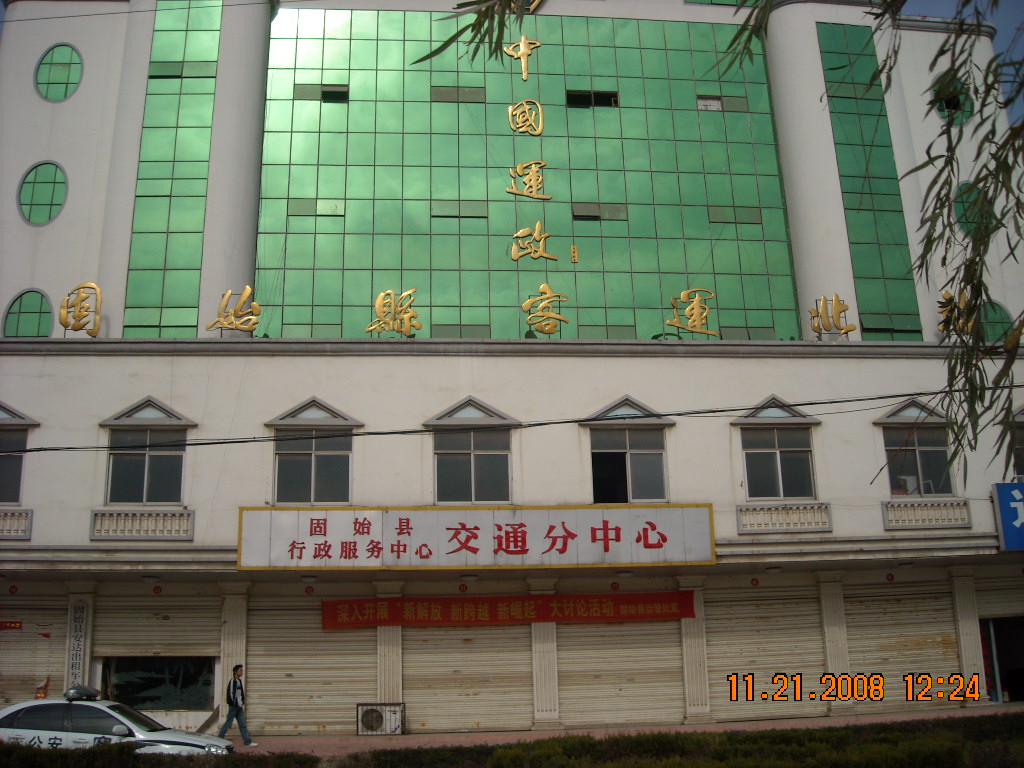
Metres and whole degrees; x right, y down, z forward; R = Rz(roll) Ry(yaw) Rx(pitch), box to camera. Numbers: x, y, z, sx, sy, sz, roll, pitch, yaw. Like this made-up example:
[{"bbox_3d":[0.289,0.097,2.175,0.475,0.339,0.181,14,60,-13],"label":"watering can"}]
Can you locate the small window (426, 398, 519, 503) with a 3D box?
[{"bbox_3d":[-0.873,1.456,23.086,2.106,2.461,0.280,0,-16,-6],"label":"small window"}]

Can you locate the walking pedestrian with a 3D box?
[{"bbox_3d":[-5.469,6.383,20.555,0.760,1.650,0.500,0,-16,-6],"label":"walking pedestrian"}]

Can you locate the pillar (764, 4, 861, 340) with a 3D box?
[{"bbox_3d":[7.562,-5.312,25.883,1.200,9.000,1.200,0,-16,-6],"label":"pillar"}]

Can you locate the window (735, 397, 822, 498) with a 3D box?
[{"bbox_3d":[6.139,1.457,23.817,2.101,2.473,0.280,0,-16,-6],"label":"window"}]

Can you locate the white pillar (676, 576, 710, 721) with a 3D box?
[{"bbox_3d":[4.062,5.926,23.111,0.680,3.250,0.480,0,-16,-6],"label":"white pillar"}]

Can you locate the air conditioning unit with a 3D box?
[{"bbox_3d":[-2.729,6.942,21.487,0.970,0.640,0.400,0,-16,-6],"label":"air conditioning unit"}]

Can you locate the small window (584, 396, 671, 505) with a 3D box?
[{"bbox_3d":[2.547,1.447,22.536,1.950,2.250,0.250,0,-16,-6],"label":"small window"}]

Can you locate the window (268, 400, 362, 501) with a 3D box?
[{"bbox_3d":[-4.184,1.426,21.878,2.020,2.270,0.250,0,-16,-6],"label":"window"}]

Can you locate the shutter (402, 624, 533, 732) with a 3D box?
[{"bbox_3d":[-1.037,6.564,23.932,2.961,2.936,0.120,0,-16,-6],"label":"shutter"}]

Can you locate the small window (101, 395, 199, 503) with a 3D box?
[{"bbox_3d":[-7.897,1.436,22.417,2.073,2.389,0.280,0,-16,-6],"label":"small window"}]

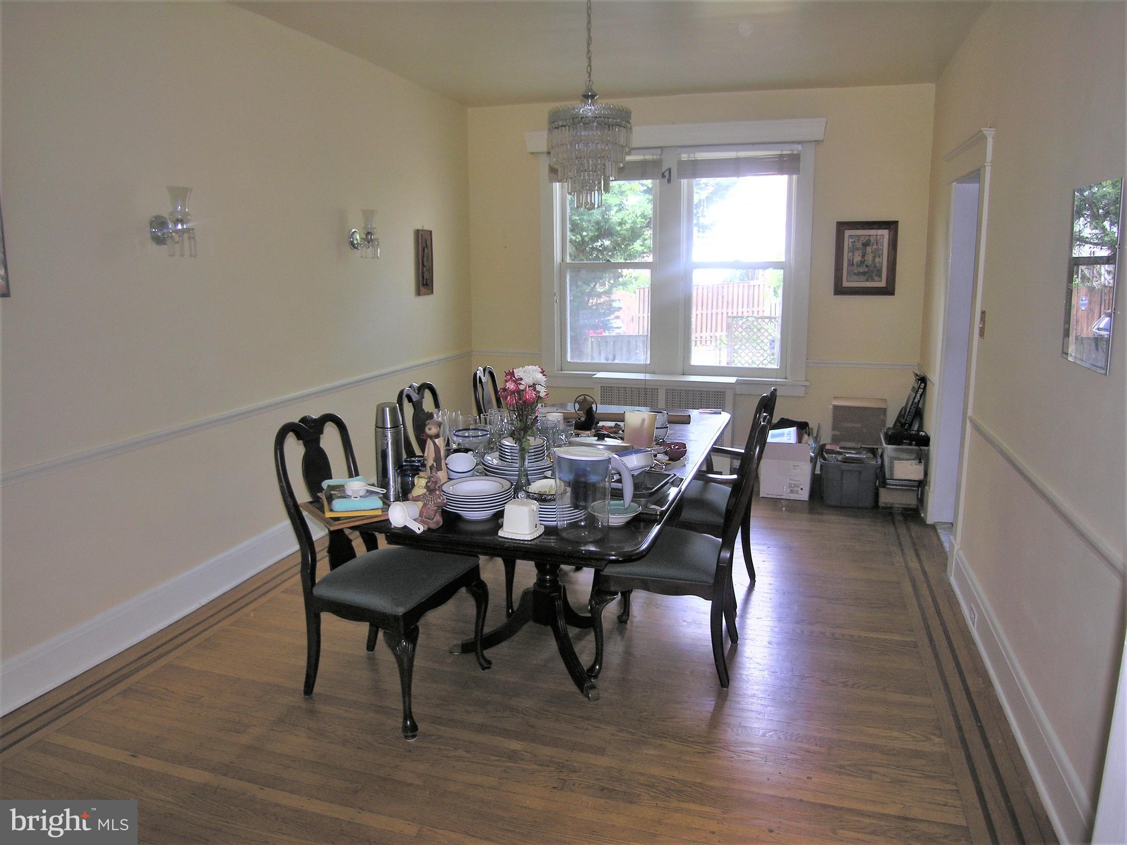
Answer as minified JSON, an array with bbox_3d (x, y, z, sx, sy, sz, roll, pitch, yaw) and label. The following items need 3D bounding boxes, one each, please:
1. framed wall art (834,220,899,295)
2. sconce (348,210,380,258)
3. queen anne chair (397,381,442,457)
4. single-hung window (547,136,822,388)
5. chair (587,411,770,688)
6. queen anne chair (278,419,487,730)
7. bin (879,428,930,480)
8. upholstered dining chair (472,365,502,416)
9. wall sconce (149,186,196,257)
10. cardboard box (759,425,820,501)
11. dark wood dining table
[{"bbox_3d":[2.160,-1.173,5.582,0.420,0.521,0.030,3,12,17],"label":"framed wall art"},{"bbox_3d":[-1.214,-1.150,4.785,0.192,0.287,0.126,3,12,17],"label":"sconce"},{"bbox_3d":[-0.434,0.318,3.688,0.608,1.006,0.531,3,12,19],"label":"queen anne chair"},{"bbox_3d":[0.834,-1.233,5.997,2.040,1.840,0.120,3,12,17],"label":"single-hung window"},{"bbox_3d":[0.457,0.445,3.005,0.608,1.009,0.531,3,12,17],"label":"chair"},{"bbox_3d":[-0.680,0.502,2.903,0.609,1.032,0.562,5,12,24],"label":"queen anne chair"},{"bbox_3d":[2.286,0.224,5.284,0.276,0.242,0.471,3,12,17],"label":"bin"},{"bbox_3d":[-0.162,0.210,4.354,0.609,1.032,0.562,2,12,12],"label":"upholstered dining chair"},{"bbox_3d":[-1.654,-0.852,3.309,0.155,0.290,0.125,3,12,17],"label":"wall sconce"},{"bbox_3d":[1.591,0.285,5.557,0.353,0.389,0.502,3,12,17],"label":"cardboard box"},{"bbox_3d":[0.076,0.499,3.418,1.052,0.747,2.292,3,12,17],"label":"dark wood dining table"}]

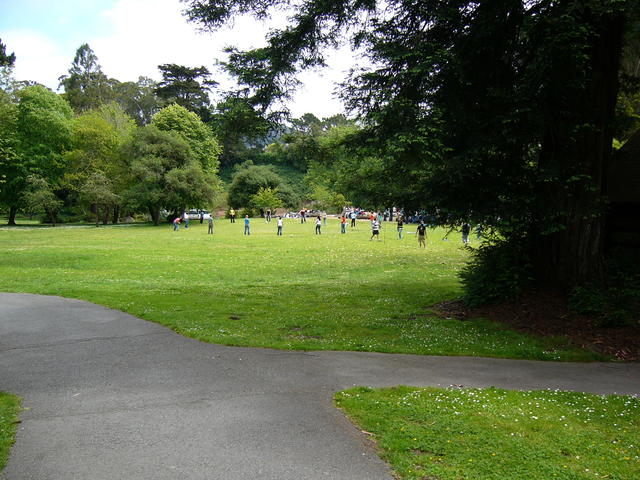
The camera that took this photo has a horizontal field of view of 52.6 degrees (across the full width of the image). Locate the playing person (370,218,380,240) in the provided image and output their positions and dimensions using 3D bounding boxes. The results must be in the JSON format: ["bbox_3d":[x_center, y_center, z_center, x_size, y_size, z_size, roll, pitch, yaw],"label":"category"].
[{"bbox_3d":[4.096,-0.741,47.500,0.600,1.680,0.620,-3,5,-45],"label":"playing person"}]

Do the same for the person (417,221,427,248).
[{"bbox_3d":[6.412,-0.322,40.800,0.660,1.750,0.420,0,3,-6],"label":"person"}]

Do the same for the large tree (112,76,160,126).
[{"bbox_3d":[-35.447,-18.351,125.000,11.200,26.460,11.200,0,3,0],"label":"large tree"}]

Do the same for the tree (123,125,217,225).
[{"bbox_3d":[-17.908,-7.764,77.000,11.300,11.960,11.300,0,3,0],"label":"tree"}]

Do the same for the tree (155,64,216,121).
[{"bbox_3d":[-23.279,-17.395,112.000,11.080,25.960,11.080,0,3,0],"label":"tree"}]

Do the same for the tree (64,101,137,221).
[{"bbox_3d":[-27.815,-9.757,82.000,9.630,15.330,9.630,0,3,0],"label":"tree"}]

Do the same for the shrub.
[{"bbox_3d":[3.600,0.663,13.200,1.500,1.400,1.450,0,3,0],"label":"shrub"}]

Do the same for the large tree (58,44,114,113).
[{"bbox_3d":[-42.579,-20.241,118.000,10.940,30.820,10.940,0,3,0],"label":"large tree"}]

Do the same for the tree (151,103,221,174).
[{"bbox_3d":[-18.971,-10.607,88.000,10.610,16.180,10.610,0,3,0],"label":"tree"}]

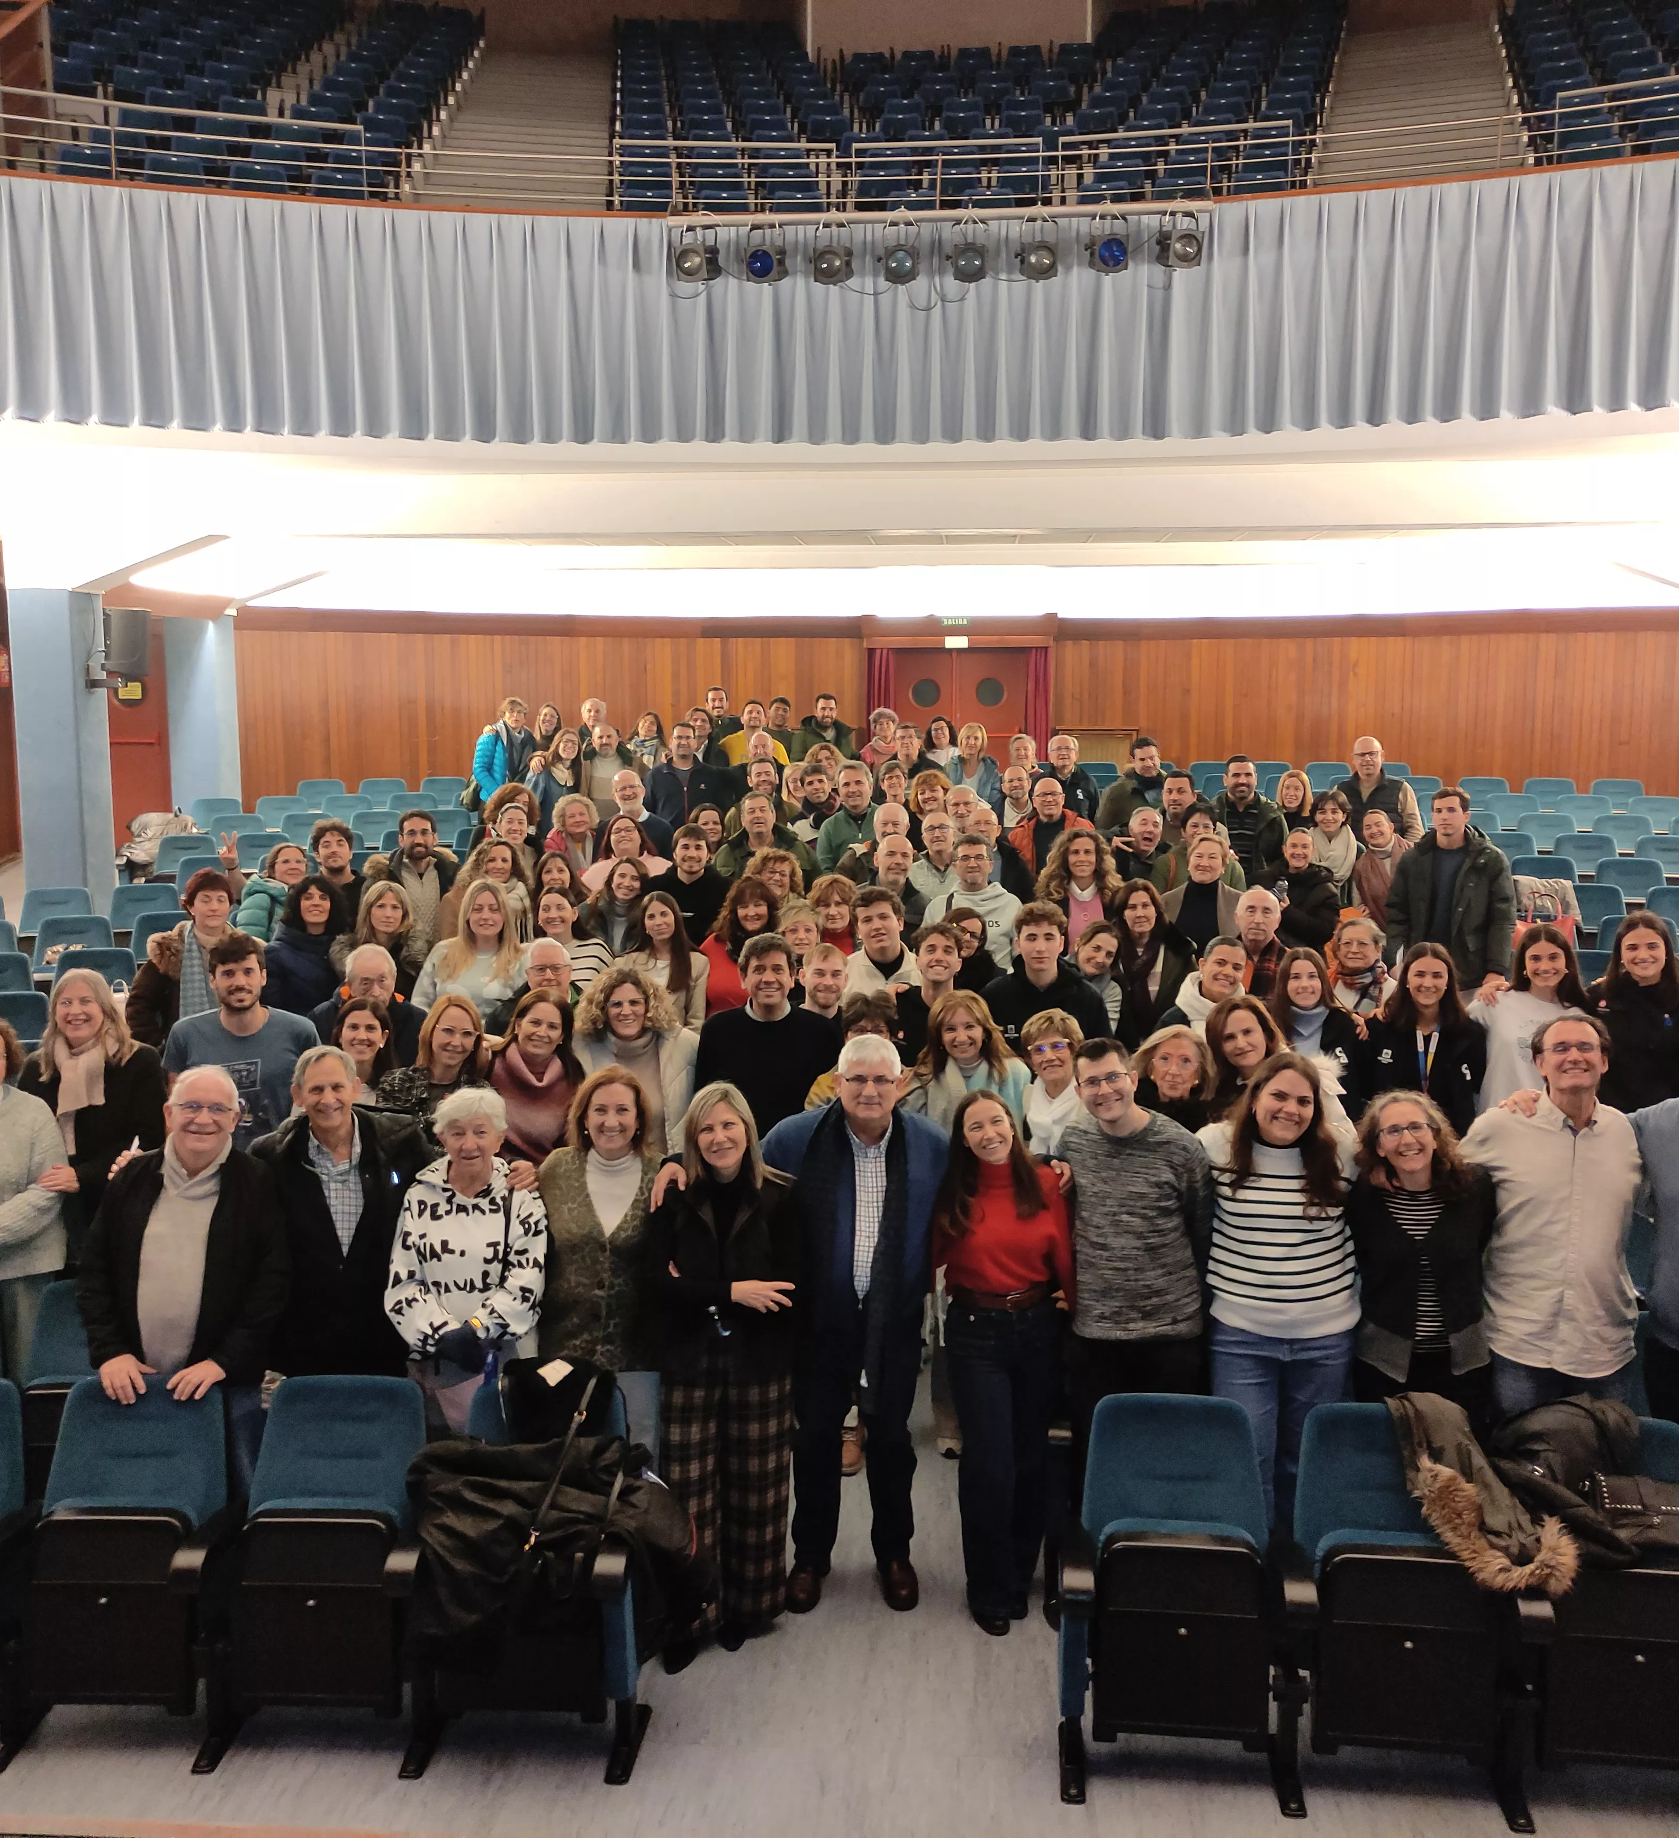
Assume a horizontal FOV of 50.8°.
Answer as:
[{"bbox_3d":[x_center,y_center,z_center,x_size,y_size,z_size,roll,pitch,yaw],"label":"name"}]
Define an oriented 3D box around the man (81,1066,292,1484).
[{"bbox_3d":[-1.910,1.253,5.158,0.610,1.690,0.440,-2,8,-11],"label":"man"}]

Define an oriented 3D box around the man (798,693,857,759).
[{"bbox_3d":[-0.114,-0.909,14.095,0.520,1.750,0.340,0,7,-2],"label":"man"}]

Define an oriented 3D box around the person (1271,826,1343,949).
[{"bbox_3d":[2.289,0.369,8.865,0.500,1.652,0.340,1,8,12],"label":"person"}]

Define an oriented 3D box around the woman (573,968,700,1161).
[{"bbox_3d":[-0.734,0.978,6.463,0.500,1.629,0.320,-1,8,-4],"label":"woman"}]

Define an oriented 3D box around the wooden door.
[{"bbox_3d":[1.299,-1.829,18.621,1.500,2.040,0.080,1,8,6],"label":"wooden door"}]

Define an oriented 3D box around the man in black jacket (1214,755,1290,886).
[{"bbox_3d":[2.573,-0.123,11.373,0.560,1.838,0.360,1,8,9],"label":"man in black jacket"}]

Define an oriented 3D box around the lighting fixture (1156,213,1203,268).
[{"bbox_3d":[2.120,-4.223,11.016,0.240,0.310,0.280,-1,7,-8],"label":"lighting fixture"}]

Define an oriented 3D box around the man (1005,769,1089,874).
[{"bbox_3d":[1.308,0.011,11.069,0.550,1.779,0.360,1,8,5],"label":"man"}]

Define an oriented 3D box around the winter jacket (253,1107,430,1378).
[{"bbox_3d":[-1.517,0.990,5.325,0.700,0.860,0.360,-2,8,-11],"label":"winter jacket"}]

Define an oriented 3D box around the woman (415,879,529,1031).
[{"bbox_3d":[-1.574,0.653,7.815,0.500,1.655,0.320,-1,8,-7],"label":"woman"}]

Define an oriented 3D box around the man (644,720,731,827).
[{"bbox_3d":[-1.023,-0.413,11.927,0.550,1.820,0.330,-1,8,-2],"label":"man"}]

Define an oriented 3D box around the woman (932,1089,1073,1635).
[{"bbox_3d":[0.467,1.277,5.116,0.460,1.600,0.330,0,7,3],"label":"woman"}]

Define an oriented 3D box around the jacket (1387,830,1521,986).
[{"bbox_3d":[3.354,-0.058,9.675,0.700,0.860,0.380,3,8,21],"label":"jacket"}]

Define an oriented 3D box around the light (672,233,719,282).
[{"bbox_3d":[-0.922,-4.273,11.440,0.250,0.290,0.310,2,21,17],"label":"light"}]

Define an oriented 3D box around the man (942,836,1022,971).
[{"bbox_3d":[0.626,0.487,8.272,0.500,1.748,0.320,0,8,5],"label":"man"}]

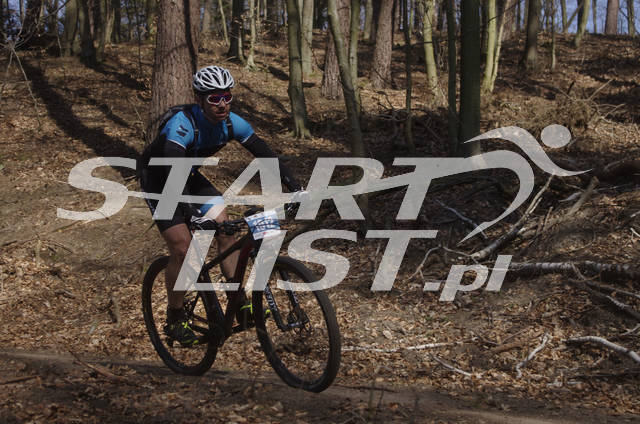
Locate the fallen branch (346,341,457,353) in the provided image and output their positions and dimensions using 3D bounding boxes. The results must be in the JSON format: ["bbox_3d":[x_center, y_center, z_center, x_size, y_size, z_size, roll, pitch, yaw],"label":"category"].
[{"bbox_3d":[0.508,0.862,7.250,0.760,0.040,0.090,-3,2,-2],"label":"fallen branch"}]

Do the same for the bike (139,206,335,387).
[{"bbox_3d":[-0.505,0.476,6.312,0.700,1.000,1.820,-14,7,-40],"label":"bike"}]

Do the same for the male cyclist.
[{"bbox_3d":[-0.625,-0.016,6.345,0.720,1.500,1.000,-11,6,-40],"label":"male cyclist"}]

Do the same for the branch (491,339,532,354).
[{"bbox_3d":[1.191,0.844,7.100,0.270,0.045,0.055,-7,5,-19],"label":"branch"}]

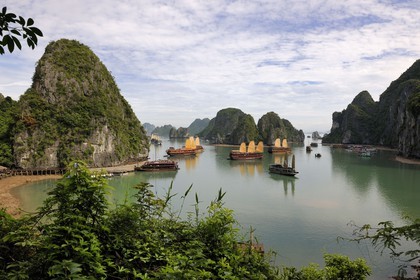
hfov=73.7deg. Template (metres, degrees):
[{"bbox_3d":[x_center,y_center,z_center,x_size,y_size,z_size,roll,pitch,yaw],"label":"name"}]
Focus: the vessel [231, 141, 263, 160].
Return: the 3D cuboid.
[{"bbox_3d":[34.530,8.750,258.980,30.500,17.000,7.800,0,2,-12],"label":"vessel"}]

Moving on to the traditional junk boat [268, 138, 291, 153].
[{"bbox_3d":[85.550,6.560,342.980,29.000,17.000,7.800,0,2,-18],"label":"traditional junk boat"}]

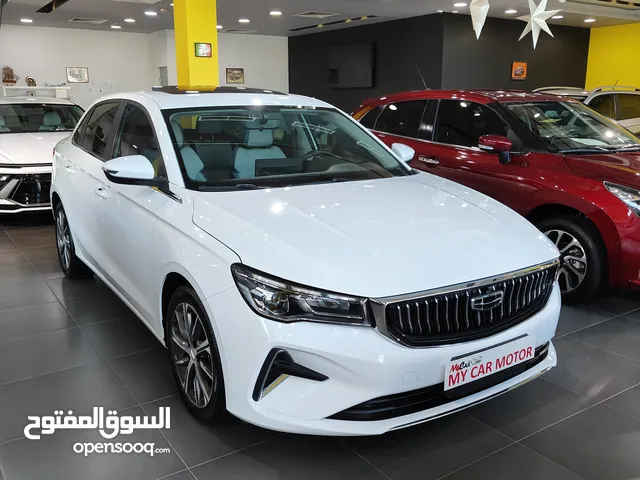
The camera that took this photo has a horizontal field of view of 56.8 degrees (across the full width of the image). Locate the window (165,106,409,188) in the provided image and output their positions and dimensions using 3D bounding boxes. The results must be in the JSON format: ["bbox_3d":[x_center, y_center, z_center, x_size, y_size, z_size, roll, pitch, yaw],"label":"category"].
[{"bbox_3d":[-0.197,-0.548,3.320,1.360,0.110,0.900,-9,42,-33],"label":"window"}]

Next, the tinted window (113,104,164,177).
[{"bbox_3d":[-0.925,-0.545,3.111,0.060,0.365,1.047,21,-2,-36],"label":"tinted window"}]

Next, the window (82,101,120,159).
[{"bbox_3d":[-1.414,-0.721,3.828,0.060,0.378,0.656,21,-2,-36],"label":"window"}]

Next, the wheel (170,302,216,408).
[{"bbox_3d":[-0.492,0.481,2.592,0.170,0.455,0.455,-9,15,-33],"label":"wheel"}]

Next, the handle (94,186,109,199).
[{"bbox_3d":[-1.231,-0.269,3.335,0.050,0.045,0.240,-9,15,-33],"label":"handle"}]

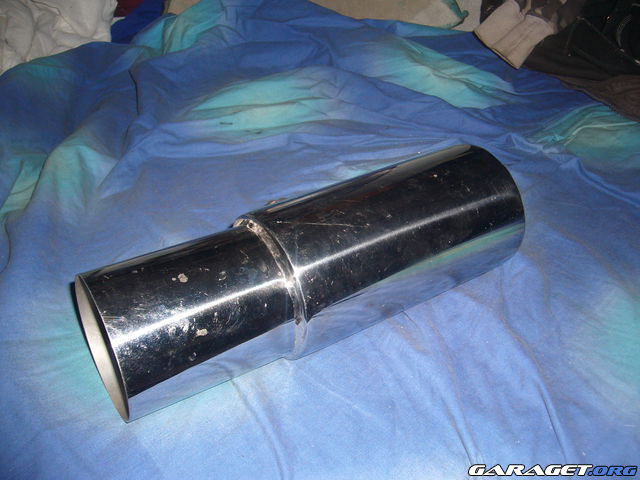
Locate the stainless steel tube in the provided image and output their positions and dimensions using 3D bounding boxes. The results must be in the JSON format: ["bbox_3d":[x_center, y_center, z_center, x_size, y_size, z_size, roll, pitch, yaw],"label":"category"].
[{"bbox_3d":[-0.003,0.022,0.506,0.339,0.117,0.117,-20,38,-28],"label":"stainless steel tube"}]

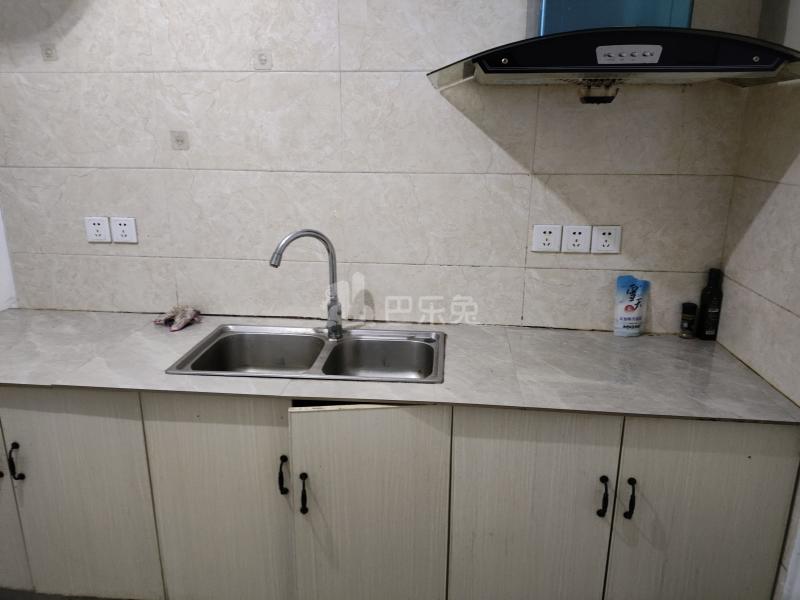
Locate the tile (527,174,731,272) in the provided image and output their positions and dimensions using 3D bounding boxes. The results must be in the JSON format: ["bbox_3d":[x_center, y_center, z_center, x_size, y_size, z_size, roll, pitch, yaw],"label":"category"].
[{"bbox_3d":[0.713,-0.238,1.815,0.603,0.298,0.010,2,16,6],"label":"tile"}]

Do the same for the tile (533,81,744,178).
[{"bbox_3d":[0.715,-0.526,1.731,0.603,0.301,0.010,2,16,6],"label":"tile"}]

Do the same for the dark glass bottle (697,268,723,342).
[{"bbox_3d":[0.978,0.015,1.819,0.060,0.224,0.060,2,16,6],"label":"dark glass bottle"}]

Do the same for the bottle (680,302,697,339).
[{"bbox_3d":[0.927,0.069,1.848,0.045,0.104,0.045,2,16,6],"label":"bottle"}]

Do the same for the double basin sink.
[{"bbox_3d":[-0.243,0.239,1.753,0.750,0.190,0.406,2,16,6],"label":"double basin sink"}]

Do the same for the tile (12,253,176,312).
[{"bbox_3d":[-1.086,-0.059,2.061,0.609,0.206,0.010,2,16,6],"label":"tile"}]

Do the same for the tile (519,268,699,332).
[{"bbox_3d":[0.711,0.003,1.885,0.603,0.206,0.010,2,16,6],"label":"tile"}]

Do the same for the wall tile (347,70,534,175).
[{"bbox_3d":[0.116,-0.547,1.790,0.600,0.301,0.010,2,16,6],"label":"wall tile"}]

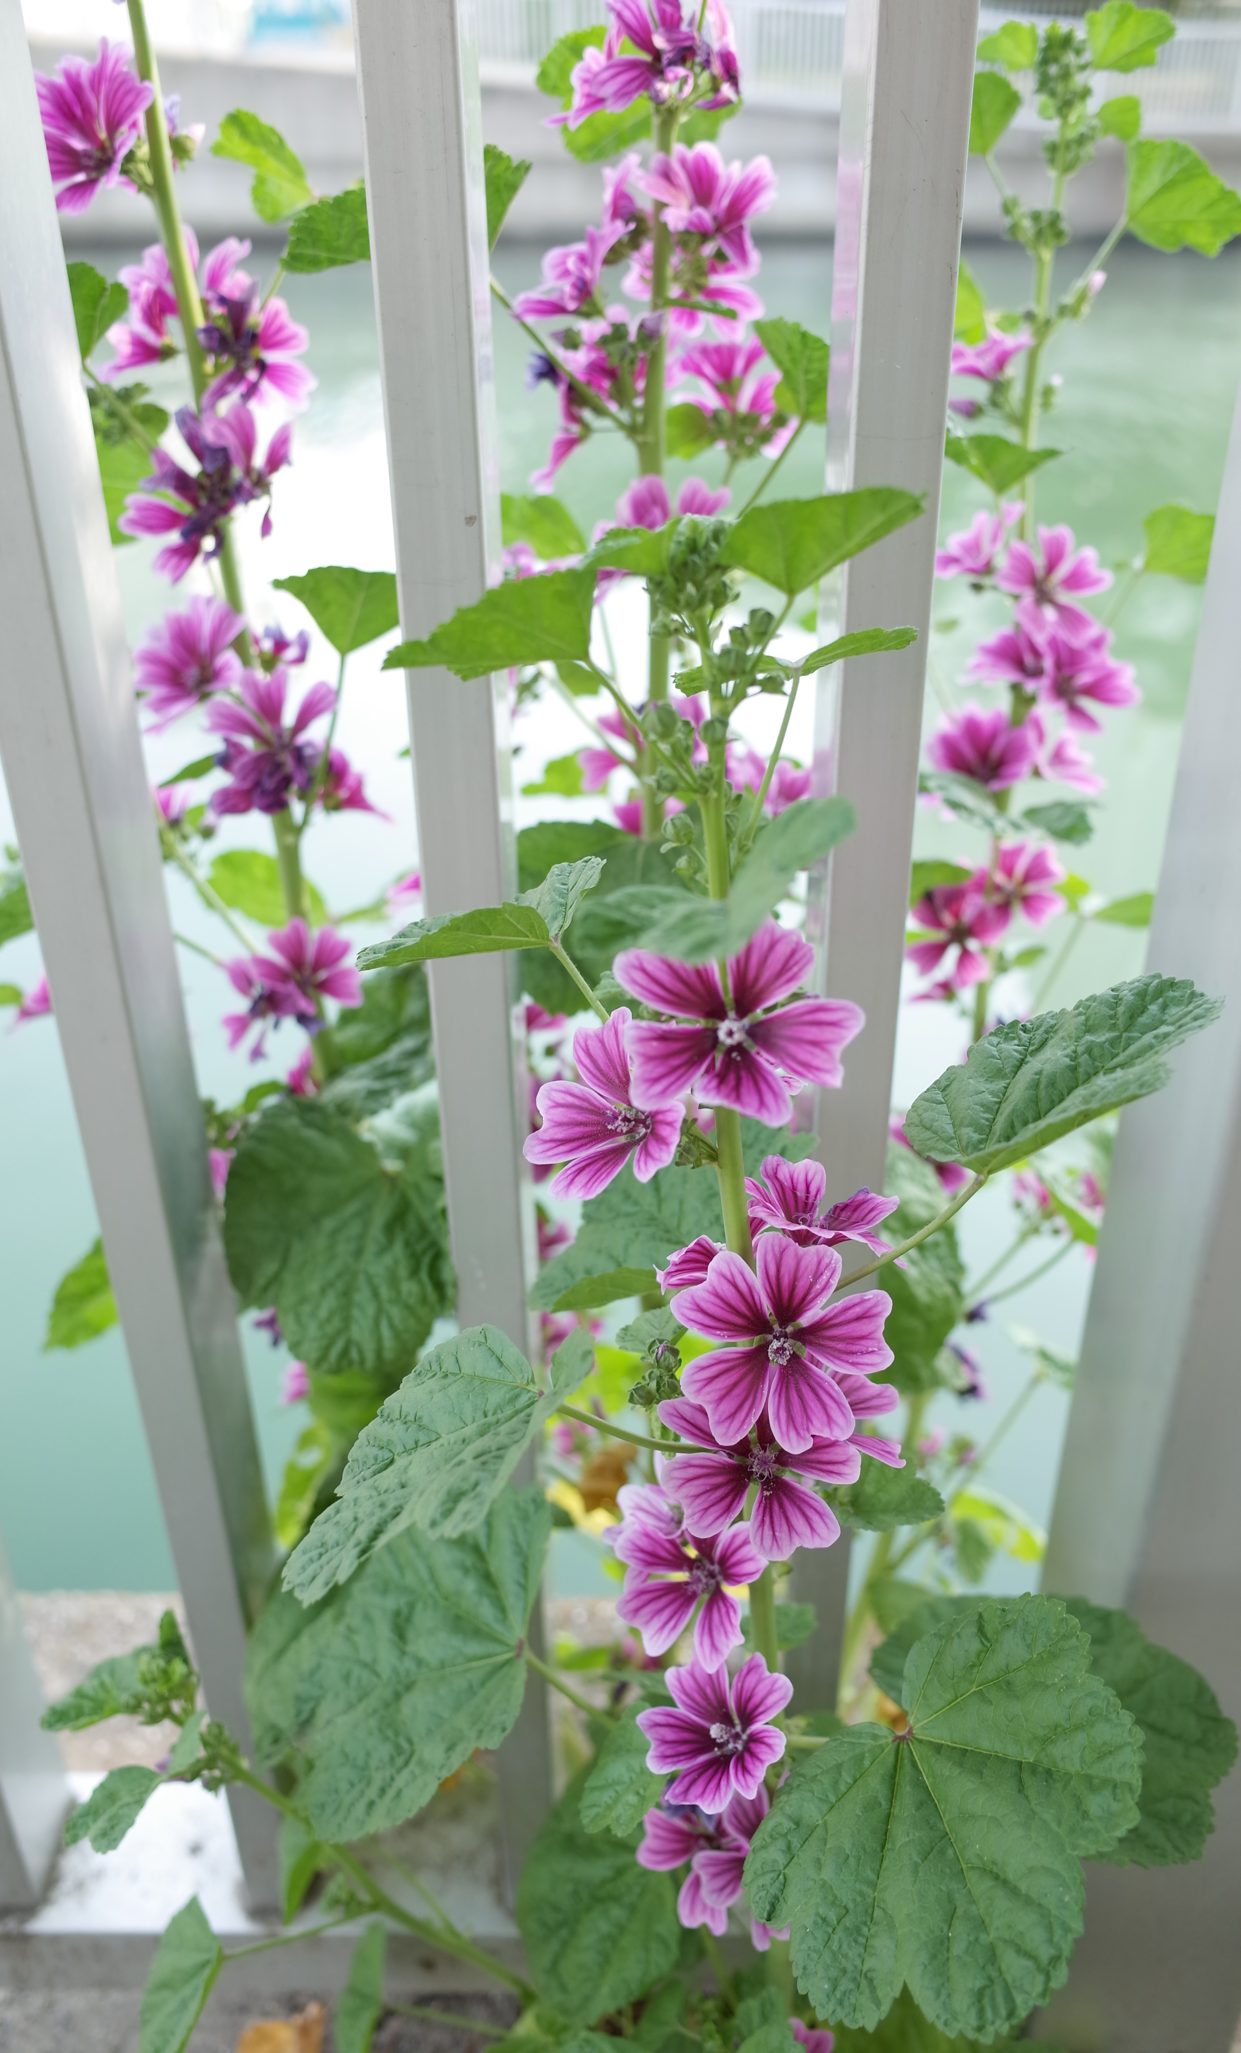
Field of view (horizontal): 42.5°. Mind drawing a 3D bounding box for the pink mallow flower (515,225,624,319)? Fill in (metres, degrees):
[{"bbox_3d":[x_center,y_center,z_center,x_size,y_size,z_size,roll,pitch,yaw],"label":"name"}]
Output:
[{"bbox_3d":[-0.018,-0.263,0.555,0.042,0.027,0.042,-36,31,7],"label":"pink mallow flower"}]

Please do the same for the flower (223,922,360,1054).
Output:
[{"bbox_3d":[-0.133,-0.016,0.645,0.054,0.036,0.050,-8,69,-13],"label":"flower"}]

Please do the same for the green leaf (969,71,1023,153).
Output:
[{"bbox_3d":[0.137,-0.344,0.600,0.033,0.033,0.012,5,30,10],"label":"green leaf"}]

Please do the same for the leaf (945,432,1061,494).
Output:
[{"bbox_3d":[0.139,-0.208,0.585,0.046,0.022,0.034,-1,20,0],"label":"leaf"}]

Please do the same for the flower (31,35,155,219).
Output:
[{"bbox_3d":[-0.171,-0.288,0.510,0.050,0.054,0.028,7,13,13],"label":"flower"}]

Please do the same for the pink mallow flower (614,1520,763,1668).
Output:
[{"bbox_3d":[0.020,0.159,0.450,0.045,0.045,0.022,0,-5,18],"label":"pink mallow flower"}]

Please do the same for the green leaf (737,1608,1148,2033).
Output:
[{"bbox_3d":[0.092,0.226,0.456,0.110,0.026,0.104,2,56,6],"label":"green leaf"}]

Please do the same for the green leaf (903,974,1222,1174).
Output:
[{"bbox_3d":[0.115,0.012,0.415,0.084,0.019,0.052,-30,21,-3],"label":"green leaf"}]

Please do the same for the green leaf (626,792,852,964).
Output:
[{"bbox_3d":[0.024,-0.029,0.311,0.041,0.030,0.025,-1,29,0],"label":"green leaf"}]

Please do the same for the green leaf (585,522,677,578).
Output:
[{"bbox_3d":[0.003,-0.108,0.360,0.024,0.012,0.020,-16,18,-2],"label":"green leaf"}]

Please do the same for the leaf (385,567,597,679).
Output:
[{"bbox_3d":[-0.026,-0.082,0.325,0.044,0.022,0.030,-6,17,8],"label":"leaf"}]

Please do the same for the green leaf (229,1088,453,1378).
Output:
[{"bbox_3d":[-0.127,0.095,0.735,0.112,0.125,0.040,-5,-11,-8],"label":"green leaf"}]

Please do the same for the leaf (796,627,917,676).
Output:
[{"bbox_3d":[0.049,-0.079,0.335,0.026,0.010,0.022,-15,29,6],"label":"leaf"}]

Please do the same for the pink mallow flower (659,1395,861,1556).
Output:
[{"bbox_3d":[0.035,0.111,0.400,0.050,0.022,0.045,1,73,4],"label":"pink mallow flower"}]

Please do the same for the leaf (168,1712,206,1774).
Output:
[{"bbox_3d":[-0.172,0.283,0.630,0.015,0.010,0.026,-26,73,-37],"label":"leaf"}]

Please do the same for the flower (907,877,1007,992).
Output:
[{"bbox_3d":[0.145,-0.040,0.685,0.045,0.047,0.022,8,-5,15],"label":"flower"}]

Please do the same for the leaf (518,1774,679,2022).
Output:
[{"bbox_3d":[-0.008,0.337,0.620,0.068,0.098,0.028,7,6,8],"label":"leaf"}]

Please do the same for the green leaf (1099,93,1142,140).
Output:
[{"bbox_3d":[0.186,-0.338,0.592,0.017,0.018,0.008,-5,30,-7],"label":"green leaf"}]

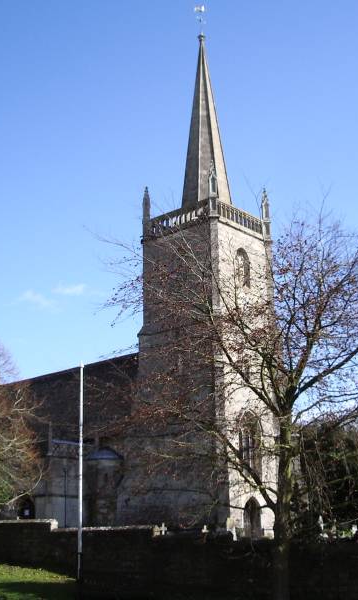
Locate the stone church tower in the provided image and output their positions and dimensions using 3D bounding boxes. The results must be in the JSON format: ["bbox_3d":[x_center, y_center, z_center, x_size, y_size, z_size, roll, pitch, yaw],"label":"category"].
[{"bbox_3d":[1.898,-2.478,57.103,7.400,37.183,7.400,-14,-20,40],"label":"stone church tower"}]

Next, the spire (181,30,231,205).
[{"bbox_3d":[1.768,-13.127,60.076,3.700,15.068,3.700,-14,-20,40],"label":"spire"}]

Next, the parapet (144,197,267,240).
[{"bbox_3d":[1.870,-4.785,57.747,6.460,1.634,6.460,-14,-20,40],"label":"parapet"}]

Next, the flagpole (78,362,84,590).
[{"bbox_3d":[-2.668,4.687,22.310,0.085,6.024,0.085,-14,-20,40],"label":"flagpole"}]

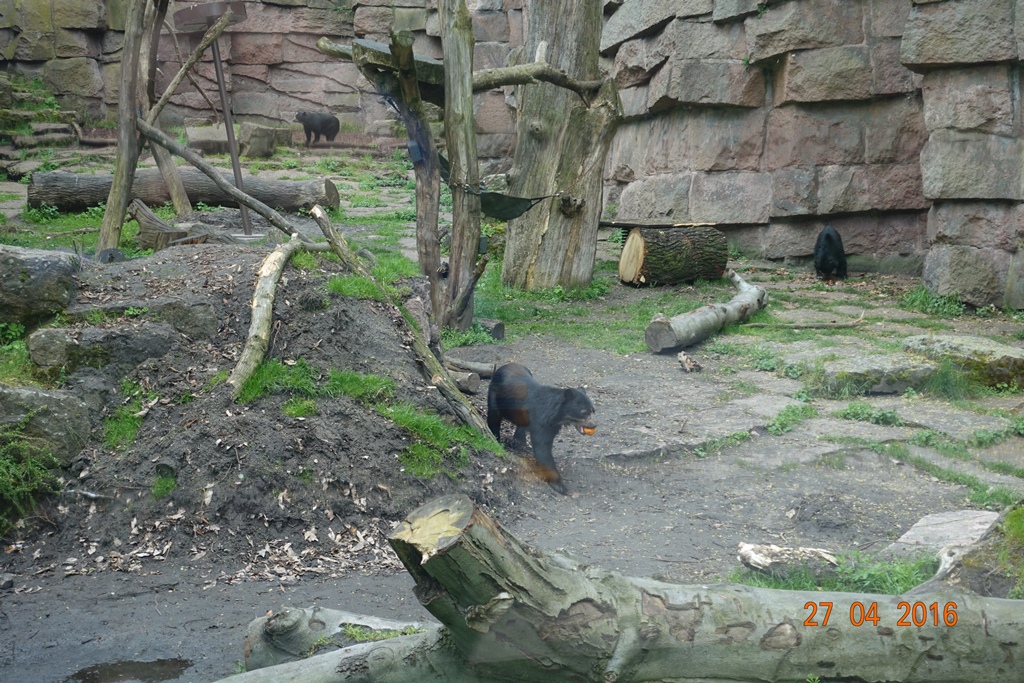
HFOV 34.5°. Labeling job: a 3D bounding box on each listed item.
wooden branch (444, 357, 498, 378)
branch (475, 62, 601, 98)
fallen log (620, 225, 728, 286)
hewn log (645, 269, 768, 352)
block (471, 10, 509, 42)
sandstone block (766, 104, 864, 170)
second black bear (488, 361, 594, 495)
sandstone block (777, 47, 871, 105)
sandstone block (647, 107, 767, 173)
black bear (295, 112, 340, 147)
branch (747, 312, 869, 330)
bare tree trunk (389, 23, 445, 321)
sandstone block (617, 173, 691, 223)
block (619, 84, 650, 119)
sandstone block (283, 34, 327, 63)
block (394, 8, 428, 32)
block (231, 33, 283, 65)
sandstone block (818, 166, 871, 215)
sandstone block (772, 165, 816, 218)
[{"bbox_3d":[-0.490,0.247,17.133,0.680,0.170,0.170,-3,13,-11],"label":"wooden branch"},{"bbox_3d":[0.310,-3.200,20.235,0.320,0.420,2.874,9,15,36],"label":"branch"},{"bbox_3d":[2.099,-1.130,21.500,1.220,0.710,0.730,-4,9,-22],"label":"fallen log"},{"bbox_3d":[2.368,-0.432,19.660,0.720,0.420,3.607,6,14,27],"label":"hewn log"},{"bbox_3d":[-0.401,-6.722,35.167,0.803,0.677,0.600,3,13,14],"label":"block"},{"bbox_3d":[4.319,-2.928,23.436,1.374,0.925,0.650,3,13,11],"label":"sandstone block"},{"bbox_3d":[0.220,0.671,13.714,0.500,0.800,1.220,-9,15,-36],"label":"second black bear"},{"bbox_3d":[4.306,-3.672,22.800,1.280,0.775,0.600,3,9,18],"label":"sandstone block"},{"bbox_3d":[2.799,-2.936,23.900,1.650,0.912,0.600,4,10,24],"label":"sandstone block"},{"bbox_3d":[-4.730,-5.159,40.231,1.200,0.800,0.480,-7,14,-29],"label":"black bear"},{"bbox_3d":[3.116,-0.214,17.600,1.290,0.140,0.160,0,9,0],"label":"branch"},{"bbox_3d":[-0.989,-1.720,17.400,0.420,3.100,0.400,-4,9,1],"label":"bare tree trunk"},{"bbox_3d":[2.177,-2.119,24.176,1.149,0.722,0.600,3,7,22],"label":"sandstone block"},{"bbox_3d":[1.872,-3.668,25.200,0.450,0.508,0.500,5,10,30],"label":"block"},{"bbox_3d":[-5.281,-7.537,42.370,1.173,0.714,0.600,-1,12,-3],"label":"sandstone block"},{"bbox_3d":[-2.437,-7.816,40.273,0.824,0.573,0.550,0,7,0],"label":"block"},{"bbox_3d":[-6.288,-7.229,40.797,1.268,0.775,0.600,0,7,-3],"label":"block"},{"bbox_3d":[4.674,-2.125,22.976,0.742,0.685,0.600,3,7,22],"label":"sandstone block"},{"bbox_3d":[4.037,-2.125,23.276,0.648,0.695,0.600,3,7,22],"label":"sandstone block"}]

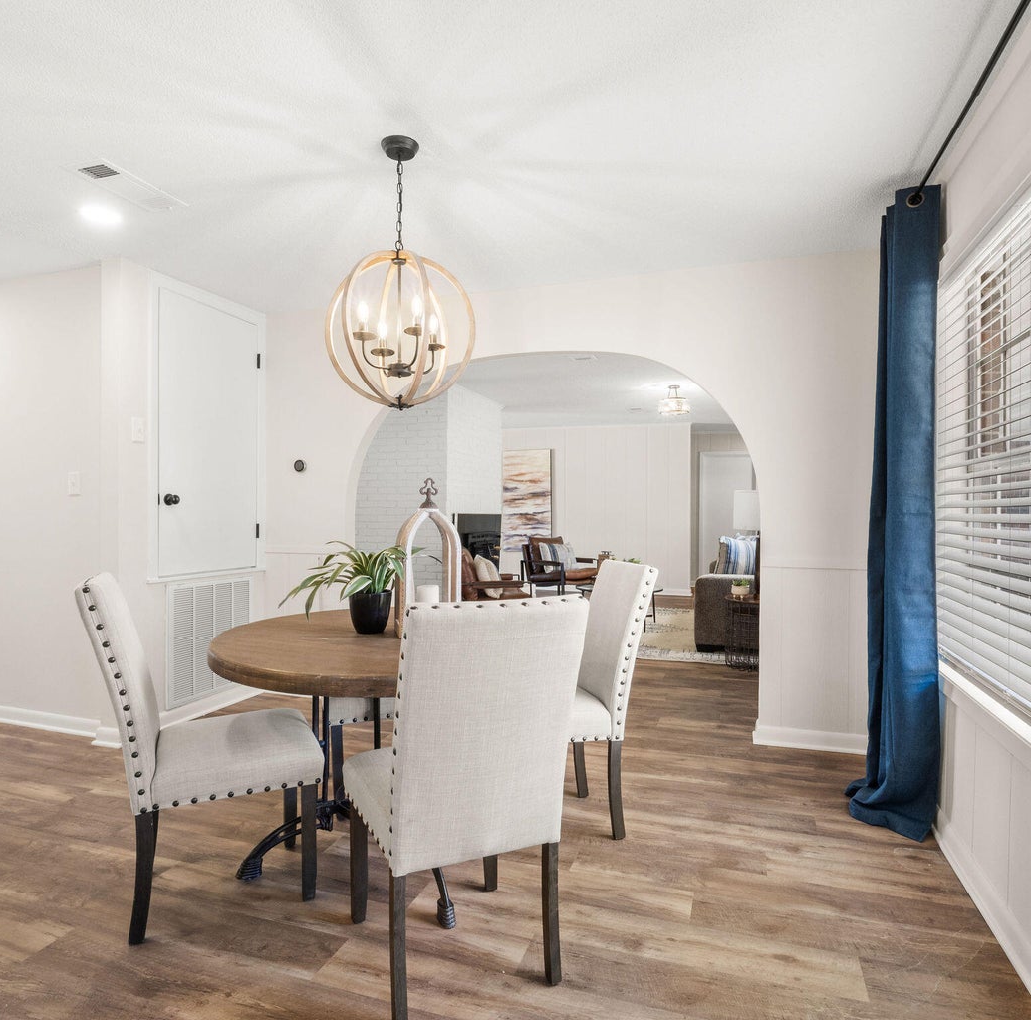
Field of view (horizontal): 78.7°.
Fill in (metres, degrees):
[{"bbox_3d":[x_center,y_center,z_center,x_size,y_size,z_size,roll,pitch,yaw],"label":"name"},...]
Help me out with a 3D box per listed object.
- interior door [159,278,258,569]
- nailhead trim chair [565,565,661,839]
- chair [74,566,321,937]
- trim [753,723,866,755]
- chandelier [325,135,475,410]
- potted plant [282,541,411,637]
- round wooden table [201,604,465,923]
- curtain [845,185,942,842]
[{"bbox_3d":[-1.787,-0.412,3.711,0.045,1.550,0.730,0,0,19],"label":"interior door"},{"bbox_3d":[0.167,0.678,2.380,0.631,0.993,0.450,0,0,-12],"label":"nailhead trim chair"},{"bbox_3d":[-0.968,0.680,1.962,0.631,0.993,0.450,0,0,-26],"label":"chair"},{"bbox_3d":[1.477,1.126,3.070,0.584,0.094,0.028,0,0,19],"label":"trim"},{"bbox_3d":[-0.399,-0.804,2.163,0.505,0.924,0.505,0,0,0],"label":"chandelier"},{"bbox_3d":[-0.560,0.260,2.171,0.450,0.318,0.410,0,0,19],"label":"potted plant"},{"bbox_3d":[-0.417,0.798,2.170,1.173,0.756,1.173,0,0,0],"label":"round wooden table"},{"bbox_3d":[1.423,0.003,2.404,0.275,2.330,0.374,0,0,19],"label":"curtain"}]

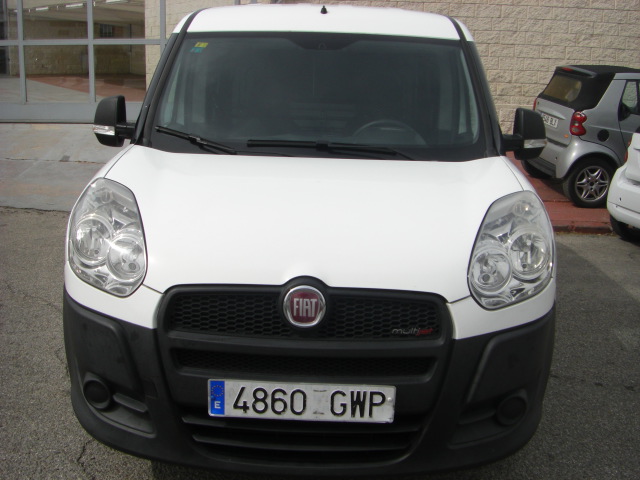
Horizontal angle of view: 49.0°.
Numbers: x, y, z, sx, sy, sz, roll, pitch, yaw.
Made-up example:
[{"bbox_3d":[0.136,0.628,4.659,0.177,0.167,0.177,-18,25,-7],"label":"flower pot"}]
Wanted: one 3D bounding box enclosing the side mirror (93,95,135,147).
[{"bbox_3d":[-0.959,-0.549,3.249,0.210,0.245,0.170,2,11,1],"label":"side mirror"}]

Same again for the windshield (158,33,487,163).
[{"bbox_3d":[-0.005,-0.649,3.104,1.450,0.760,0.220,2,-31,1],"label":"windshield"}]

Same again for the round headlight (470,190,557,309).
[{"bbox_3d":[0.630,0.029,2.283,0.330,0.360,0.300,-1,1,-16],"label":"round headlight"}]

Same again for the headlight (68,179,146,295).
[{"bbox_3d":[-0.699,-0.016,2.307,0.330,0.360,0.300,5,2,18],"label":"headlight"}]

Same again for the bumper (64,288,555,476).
[{"bbox_3d":[-0.048,0.377,2.193,1.760,0.550,0.560,2,11,1],"label":"bumper"}]

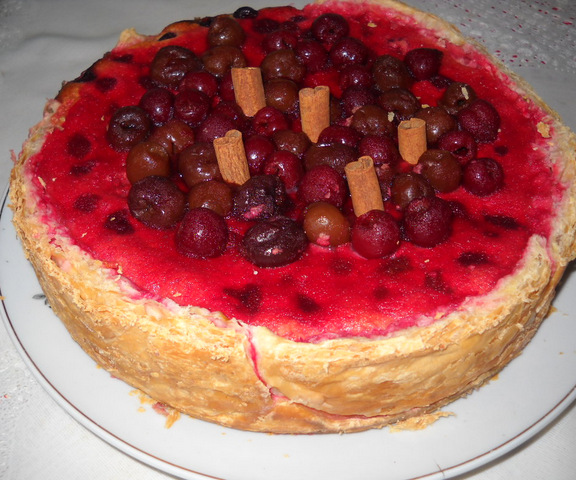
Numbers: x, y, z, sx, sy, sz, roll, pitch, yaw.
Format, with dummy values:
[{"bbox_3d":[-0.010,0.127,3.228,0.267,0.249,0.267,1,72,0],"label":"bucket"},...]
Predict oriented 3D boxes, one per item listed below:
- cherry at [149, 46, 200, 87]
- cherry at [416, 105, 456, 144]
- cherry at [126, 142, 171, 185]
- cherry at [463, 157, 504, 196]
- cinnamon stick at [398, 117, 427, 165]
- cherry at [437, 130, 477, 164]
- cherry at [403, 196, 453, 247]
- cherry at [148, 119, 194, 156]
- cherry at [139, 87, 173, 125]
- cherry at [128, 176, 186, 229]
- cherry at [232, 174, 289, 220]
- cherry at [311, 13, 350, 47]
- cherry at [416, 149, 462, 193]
[{"bbox_3d":[-0.057,-0.087,0.356,0.024,0.019,0.024,0,48,0],"label":"cherry"},{"bbox_3d":[0.070,-0.054,0.335,0.020,0.019,0.019,0,47,0],"label":"cherry"},{"bbox_3d":[-0.063,-0.034,0.315,0.020,0.019,0.020,0,47,0],"label":"cherry"},{"bbox_3d":[0.085,-0.027,0.305,0.018,0.017,0.018,0,48,0],"label":"cherry"},{"bbox_3d":[0.056,-0.041,0.311,0.012,0.025,0.010,-5,36,11],"label":"cinnamon stick"},{"bbox_3d":[0.075,-0.041,0.312,0.018,0.017,0.018,2,47,0],"label":"cherry"},{"bbox_3d":[0.057,-0.007,0.285,0.020,0.019,0.020,0,48,0],"label":"cherry"},{"bbox_3d":[-0.052,-0.044,0.314,0.019,0.018,0.019,0,49,0],"label":"cherry"},{"bbox_3d":[-0.061,-0.063,0.329,0.017,0.016,0.017,0,48,0],"label":"cherry"},{"bbox_3d":[-0.053,-0.015,0.287,0.024,0.022,0.024,0,48,0],"label":"cherry"},{"bbox_3d":[-0.011,-0.018,0.294,0.023,0.019,0.021,-11,49,-10],"label":"cherry"},{"bbox_3d":[0.023,-0.111,0.373,0.020,0.019,0.020,0,48,0],"label":"cherry"},{"bbox_3d":[0.068,-0.031,0.313,0.020,0.019,0.019,0,47,0],"label":"cherry"}]

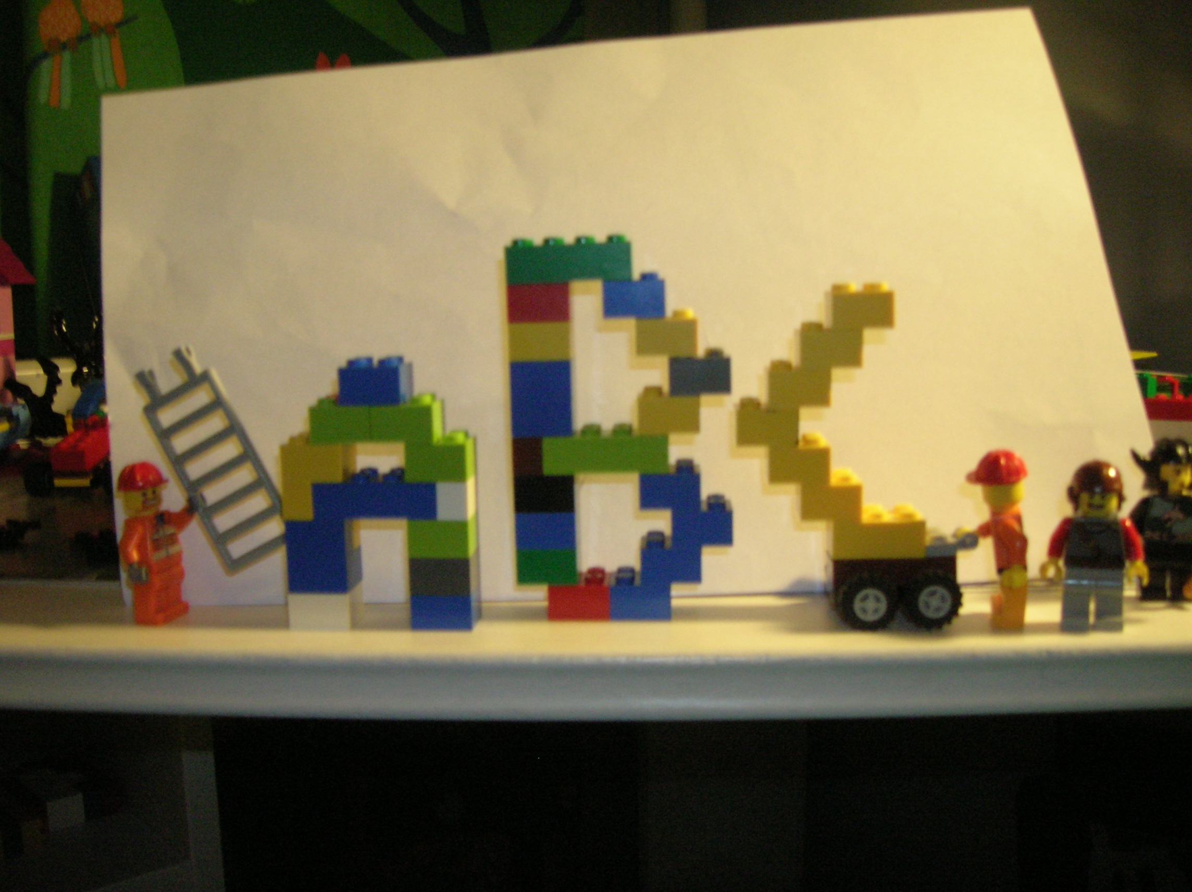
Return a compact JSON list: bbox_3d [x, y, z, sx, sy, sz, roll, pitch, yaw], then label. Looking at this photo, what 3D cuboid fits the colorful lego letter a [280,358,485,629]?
[{"bbox_3d":[-0.056,0.012,0.305,0.048,0.069,0.016,-1,6,4],"label":"colorful lego letter a"}]

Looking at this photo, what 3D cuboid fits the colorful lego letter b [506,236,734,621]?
[{"bbox_3d":[0.007,-0.004,0.304,0.056,0.098,0.016,-1,6,5],"label":"colorful lego letter b"}]

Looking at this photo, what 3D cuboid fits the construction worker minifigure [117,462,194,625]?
[{"bbox_3d":[-0.118,0.026,0.316,0.015,0.043,0.022,1,6,20],"label":"construction worker minifigure"}]

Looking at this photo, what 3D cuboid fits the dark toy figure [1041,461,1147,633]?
[{"bbox_3d":[0.122,0.023,0.286,0.025,0.042,0.013,0,6,17],"label":"dark toy figure"}]

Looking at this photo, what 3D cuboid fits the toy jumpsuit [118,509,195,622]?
[{"bbox_3d":[-0.118,0.032,0.317,0.014,0.029,0.022,1,6,20],"label":"toy jumpsuit"}]

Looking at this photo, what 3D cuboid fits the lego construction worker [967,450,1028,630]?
[{"bbox_3d":[0.099,0.023,0.288,0.016,0.043,0.022,0,6,18],"label":"lego construction worker"}]

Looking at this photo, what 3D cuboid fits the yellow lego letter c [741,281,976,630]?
[{"bbox_3d":[0.066,0.001,0.301,0.061,0.085,0.032,-1,6,3],"label":"yellow lego letter c"}]

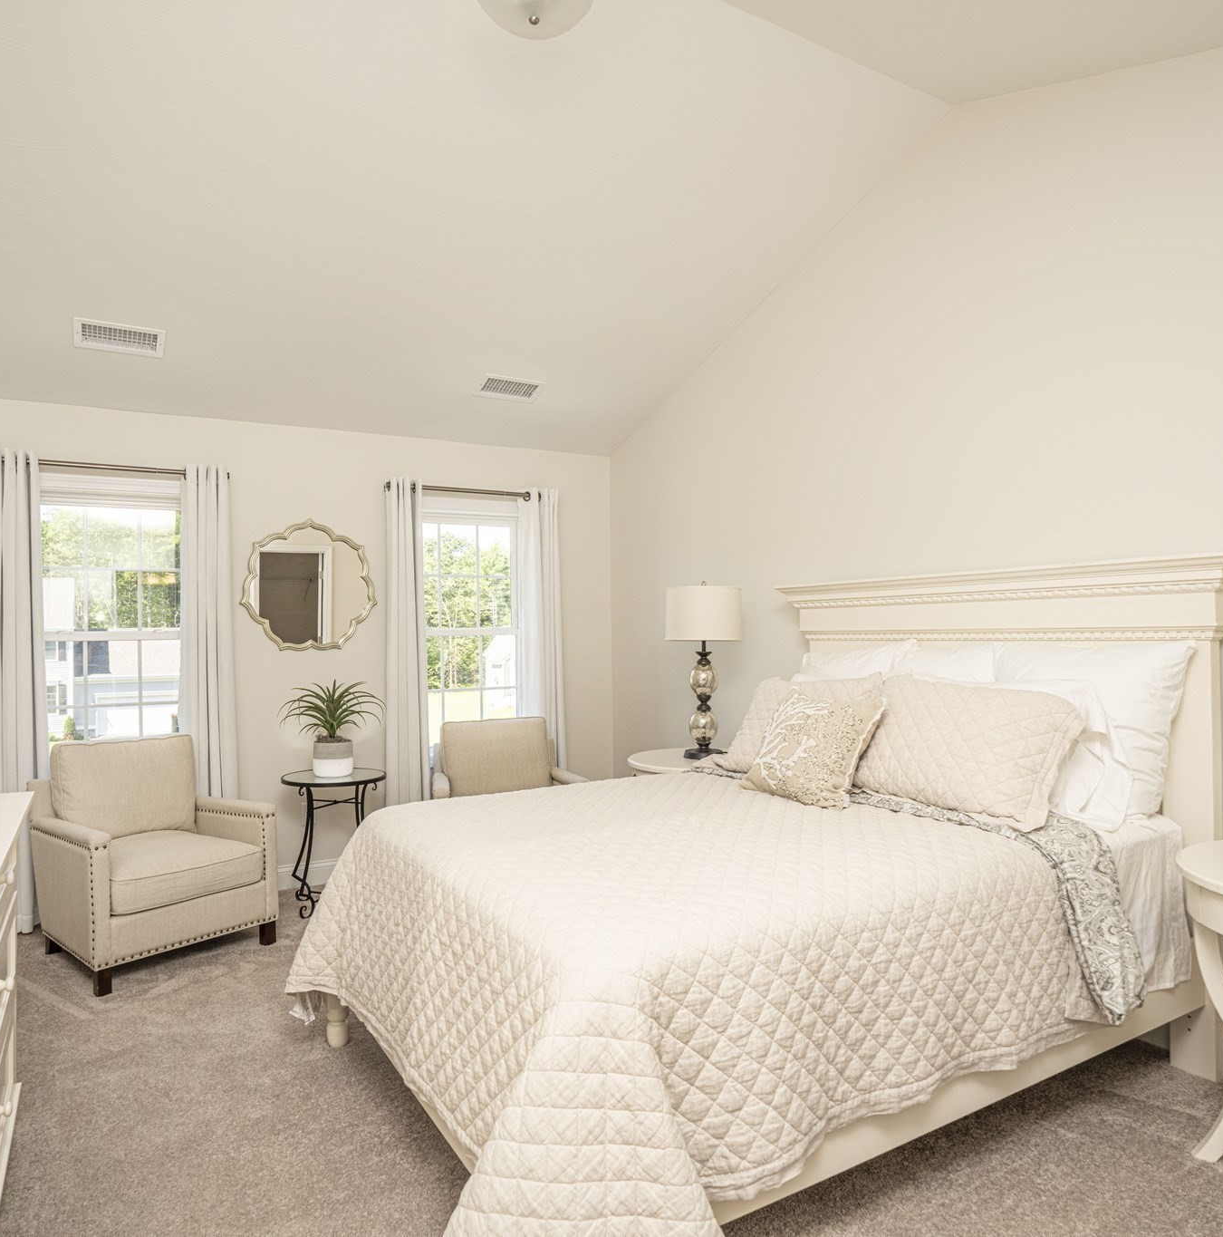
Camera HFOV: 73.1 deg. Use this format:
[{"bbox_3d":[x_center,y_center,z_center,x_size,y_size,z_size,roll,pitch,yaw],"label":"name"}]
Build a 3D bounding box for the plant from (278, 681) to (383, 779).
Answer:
[{"bbox_3d":[-1.317,0.515,3.880,0.480,0.450,0.460,1,-1,-31],"label":"plant"}]

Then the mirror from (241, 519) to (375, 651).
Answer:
[{"bbox_3d":[-1.558,-0.173,4.283,0.670,0.680,0.040,1,-1,-28],"label":"mirror"}]

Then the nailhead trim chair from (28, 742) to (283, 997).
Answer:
[{"bbox_3d":[-2.026,0.993,3.639,0.860,0.871,0.720,-2,-1,42],"label":"nailhead trim chair"}]

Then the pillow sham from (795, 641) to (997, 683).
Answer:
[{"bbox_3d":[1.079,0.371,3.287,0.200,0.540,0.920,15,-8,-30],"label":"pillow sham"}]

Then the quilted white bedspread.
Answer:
[{"bbox_3d":[0.153,0.933,2.439,1.790,0.590,1.800,1,-1,-31],"label":"quilted white bedspread"}]

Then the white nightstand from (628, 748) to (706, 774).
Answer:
[{"bbox_3d":[0.445,1.020,3.996,0.610,0.716,0.640,-1,-1,-32],"label":"white nightstand"}]

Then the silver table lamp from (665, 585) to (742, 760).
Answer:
[{"bbox_3d":[0.431,0.241,3.943,0.357,0.828,0.357,-1,-1,0],"label":"silver table lamp"}]

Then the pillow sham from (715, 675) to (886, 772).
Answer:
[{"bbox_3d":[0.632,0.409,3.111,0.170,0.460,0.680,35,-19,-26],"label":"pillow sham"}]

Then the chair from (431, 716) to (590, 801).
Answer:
[{"bbox_3d":[-0.570,0.979,4.314,0.710,0.830,0.770,0,-1,-16],"label":"chair"}]

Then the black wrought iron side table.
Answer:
[{"bbox_3d":[-1.365,1.096,4.068,0.485,0.646,0.485,-1,-1,-32],"label":"black wrought iron side table"}]

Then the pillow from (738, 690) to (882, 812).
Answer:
[{"bbox_3d":[0.677,0.424,2.751,0.150,0.420,0.460,34,-18,-26],"label":"pillow"}]

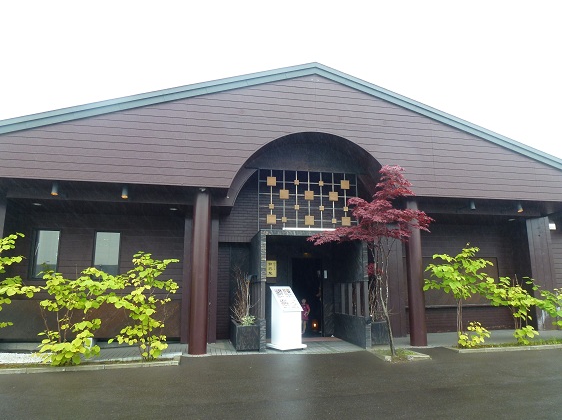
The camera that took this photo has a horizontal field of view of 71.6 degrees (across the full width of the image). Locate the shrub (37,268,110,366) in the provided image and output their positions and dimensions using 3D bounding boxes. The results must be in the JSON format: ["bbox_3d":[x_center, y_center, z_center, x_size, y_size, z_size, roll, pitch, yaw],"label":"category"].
[{"bbox_3d":[-3.496,1.763,6.619,1.048,1.556,0.948,2,-9,-11],"label":"shrub"}]

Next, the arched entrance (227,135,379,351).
[{"bbox_3d":[0.408,0.697,8.800,3.345,4.484,1.750,2,-9,-11],"label":"arched entrance"}]

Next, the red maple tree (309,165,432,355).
[{"bbox_3d":[1.660,0.880,7.417,2.159,3.544,1.952,2,-9,-11],"label":"red maple tree"}]

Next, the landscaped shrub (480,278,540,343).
[{"bbox_3d":[4.781,2.084,8.192,0.995,1.397,0.847,2,-9,-11],"label":"landscaped shrub"}]

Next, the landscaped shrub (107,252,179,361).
[{"bbox_3d":[-2.422,1.658,6.872,1.126,1.842,1.019,2,-9,-11],"label":"landscaped shrub"}]

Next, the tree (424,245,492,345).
[{"bbox_3d":[3.568,1.727,7.884,1.181,2.010,1.068,2,-9,-11],"label":"tree"}]

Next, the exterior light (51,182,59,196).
[{"bbox_3d":[-4.270,-0.389,7.360,0.126,0.246,0.126,2,-9,-11],"label":"exterior light"}]

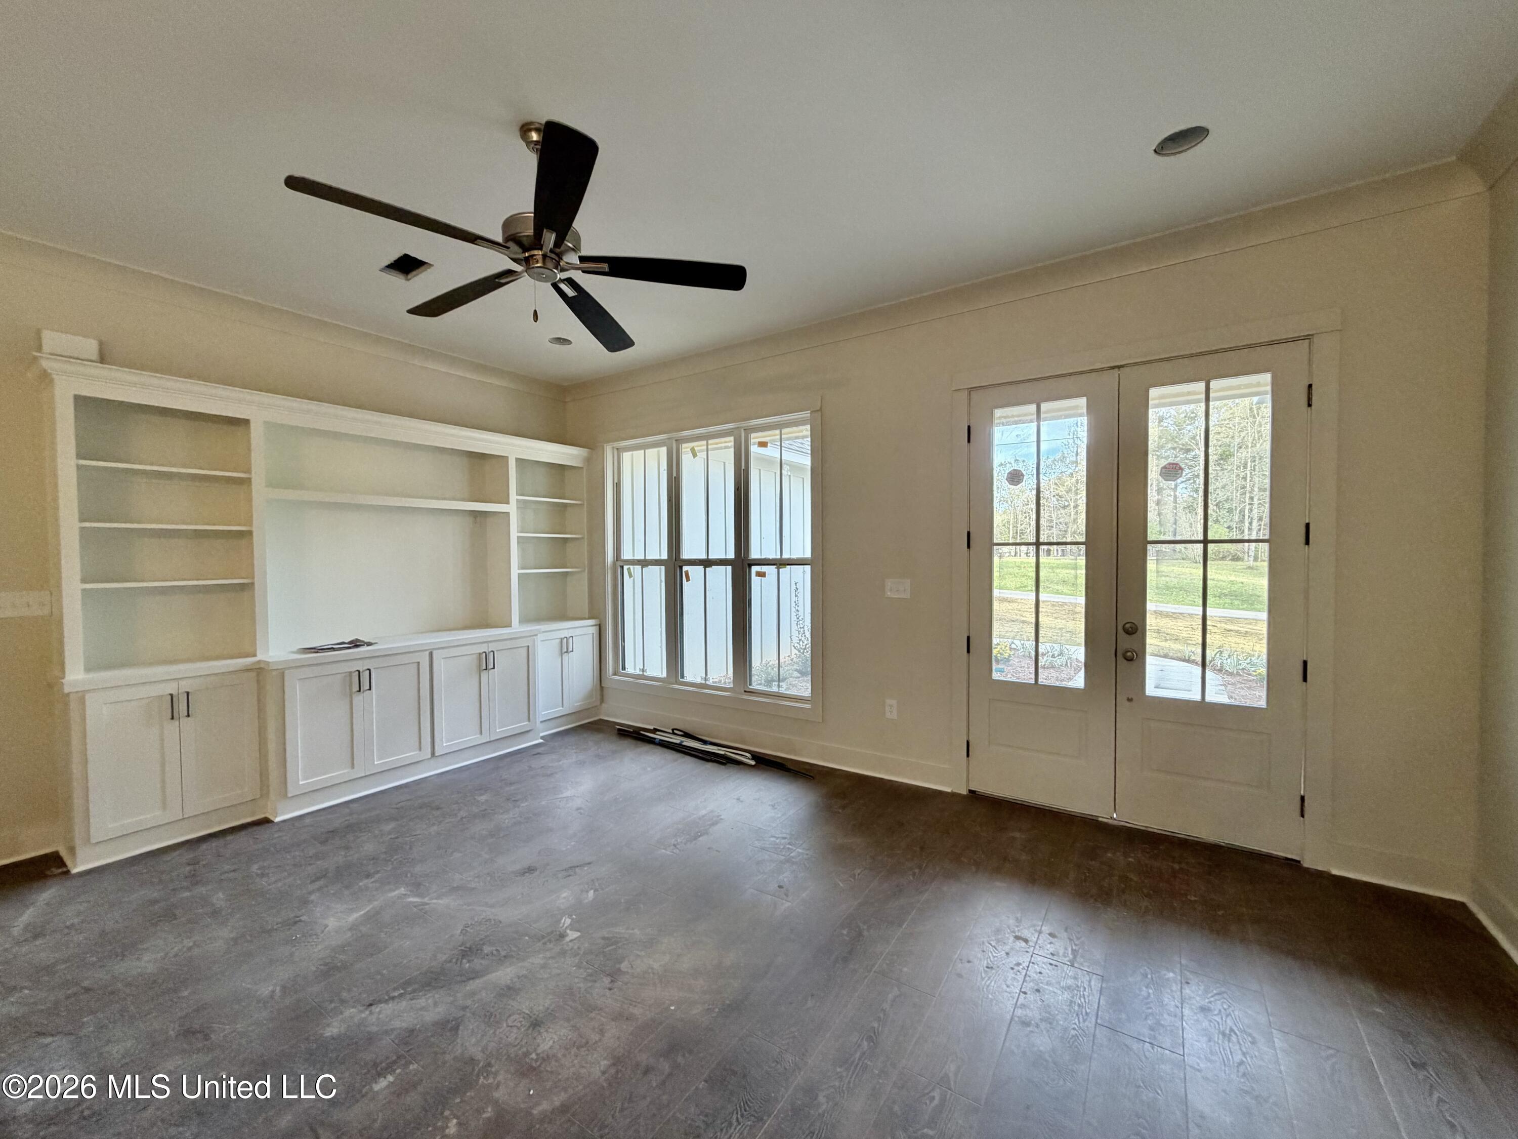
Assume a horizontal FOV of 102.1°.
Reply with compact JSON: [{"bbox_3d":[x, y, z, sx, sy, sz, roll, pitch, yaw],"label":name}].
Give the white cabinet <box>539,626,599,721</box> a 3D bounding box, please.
[{"bbox_3d":[-1.780,0.869,5.310,0.440,0.720,0.655,1,2,35],"label":"white cabinet"}]

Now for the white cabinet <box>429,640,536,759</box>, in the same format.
[{"bbox_3d":[-2.192,0.915,4.674,0.480,0.745,0.800,0,2,34],"label":"white cabinet"}]

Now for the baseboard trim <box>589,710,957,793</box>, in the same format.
[{"bbox_3d":[-0.123,1.290,4.694,3.200,0.146,0.028,0,2,34],"label":"baseboard trim"}]

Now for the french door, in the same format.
[{"bbox_3d":[1.921,0.145,3.309,1.540,2.440,0.055,0,2,34],"label":"french door"}]

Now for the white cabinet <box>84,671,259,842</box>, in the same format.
[{"bbox_3d":[-3.166,0.936,3.300,0.440,0.715,0.660,1,2,35],"label":"white cabinet"}]

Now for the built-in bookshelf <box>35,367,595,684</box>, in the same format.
[{"bbox_3d":[-2.524,-0.268,4.255,0.390,1.505,3.185,1,2,35],"label":"built-in bookshelf"}]

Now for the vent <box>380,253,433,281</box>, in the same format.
[{"bbox_3d":[-1.893,-1.630,3.301,0.310,0.040,0.158,0,2,34],"label":"vent"}]

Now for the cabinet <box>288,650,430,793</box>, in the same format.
[{"bbox_3d":[-2.652,0.919,3.954,0.545,0.715,0.820,1,2,35],"label":"cabinet"}]

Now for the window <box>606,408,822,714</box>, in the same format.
[{"bbox_3d":[-0.471,-0.062,4.952,2.105,2.084,0.110,1,2,35],"label":"window"}]

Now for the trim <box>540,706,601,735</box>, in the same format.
[{"bbox_3d":[-1.636,1.312,5.336,0.028,0.105,0.630,0,2,34],"label":"trim"}]

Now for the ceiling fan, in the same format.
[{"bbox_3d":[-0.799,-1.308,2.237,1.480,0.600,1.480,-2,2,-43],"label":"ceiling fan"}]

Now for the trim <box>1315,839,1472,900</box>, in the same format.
[{"bbox_3d":[2.790,1.323,2.694,0.435,0.140,0.022,1,2,35],"label":"trim"}]

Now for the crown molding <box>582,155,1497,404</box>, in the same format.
[{"bbox_3d":[0.560,-1.603,4.088,5.787,0.120,0.120,0,2,34],"label":"crown molding"}]

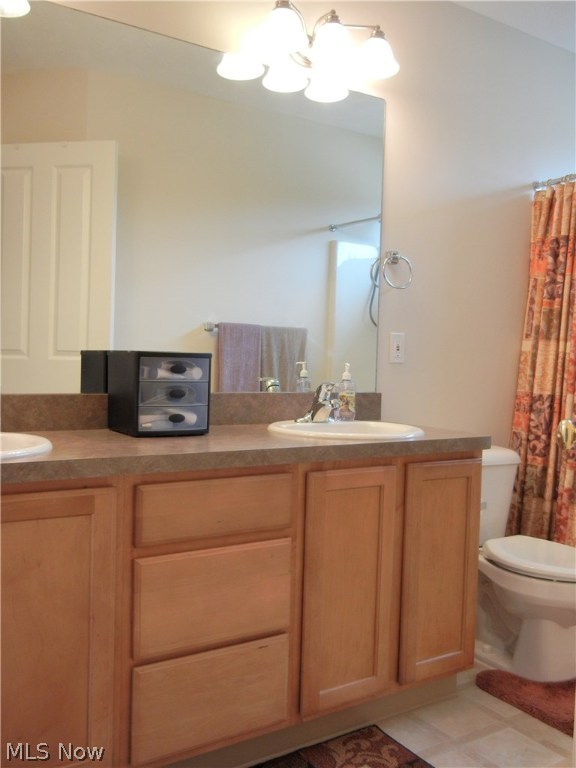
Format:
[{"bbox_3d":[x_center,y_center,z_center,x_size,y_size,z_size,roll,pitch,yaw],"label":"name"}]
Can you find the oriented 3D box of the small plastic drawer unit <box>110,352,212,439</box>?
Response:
[{"bbox_3d":[-0.365,0.024,1.880,0.218,0.224,0.206,0,2,-36],"label":"small plastic drawer unit"}]

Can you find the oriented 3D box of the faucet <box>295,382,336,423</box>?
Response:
[{"bbox_3d":[0.115,0.063,2.111,0.155,0.130,0.155,0,2,-31],"label":"faucet"}]

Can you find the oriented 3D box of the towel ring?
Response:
[{"bbox_3d":[0.384,-0.412,2.420,0.134,0.132,0.060,0,2,-31],"label":"towel ring"}]

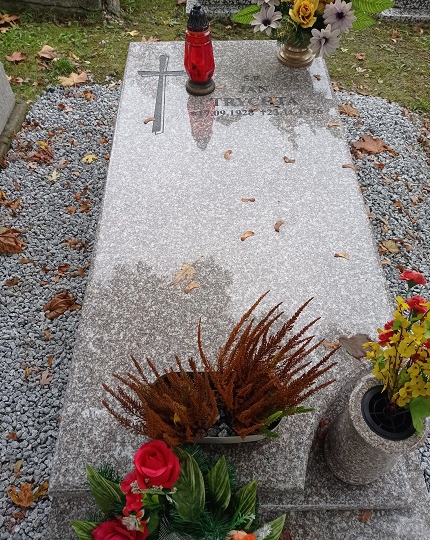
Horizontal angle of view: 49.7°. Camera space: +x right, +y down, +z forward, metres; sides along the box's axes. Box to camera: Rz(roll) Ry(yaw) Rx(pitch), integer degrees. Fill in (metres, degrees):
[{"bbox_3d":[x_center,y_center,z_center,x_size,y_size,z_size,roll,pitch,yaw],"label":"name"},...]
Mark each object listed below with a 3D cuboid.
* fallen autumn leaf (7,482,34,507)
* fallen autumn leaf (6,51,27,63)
[{"bbox_3d":[-0.509,0.590,1.215,0.066,0.032,0.060,-1,53,0],"label":"fallen autumn leaf"},{"bbox_3d":[-1.091,-1.165,2.551,0.110,0.030,0.090,-1,53,0],"label":"fallen autumn leaf"}]

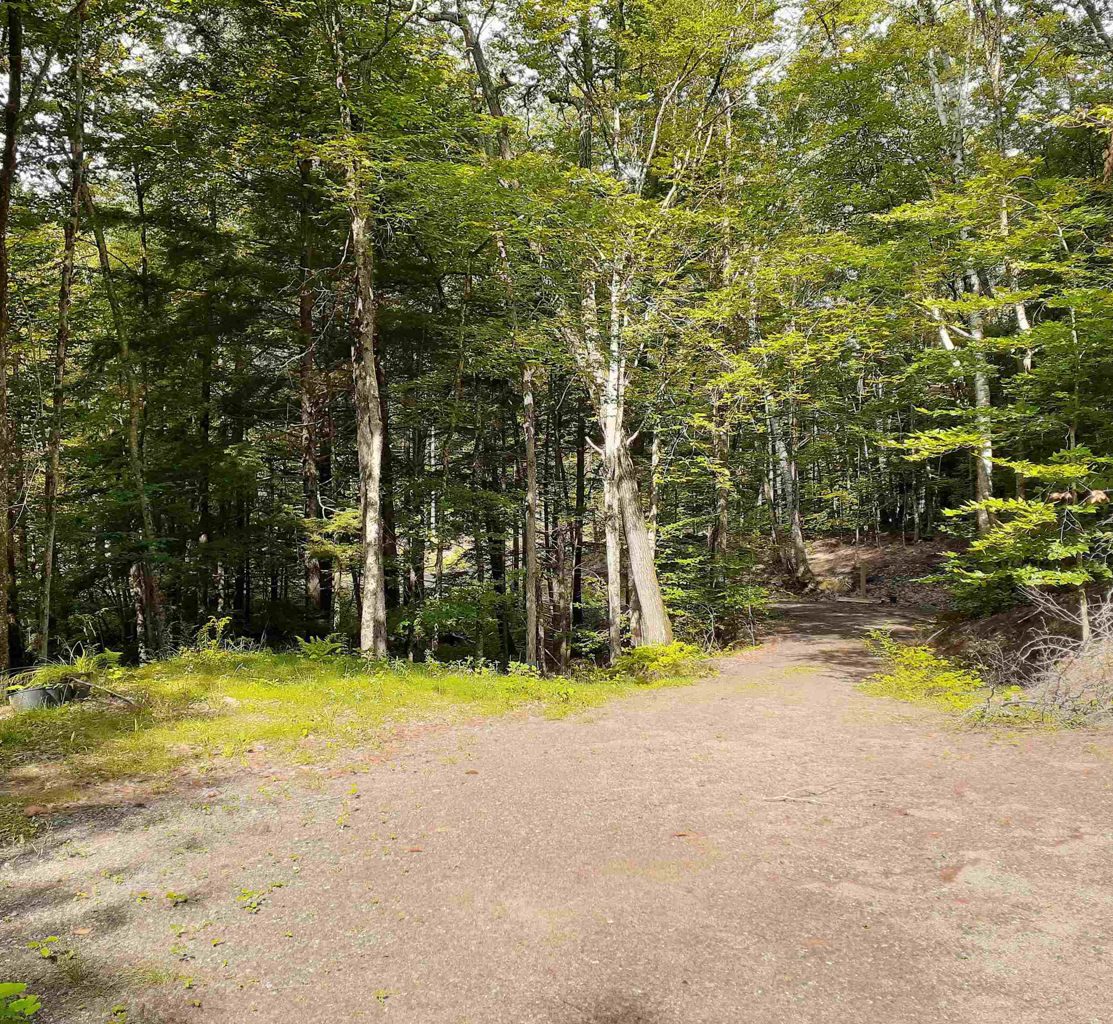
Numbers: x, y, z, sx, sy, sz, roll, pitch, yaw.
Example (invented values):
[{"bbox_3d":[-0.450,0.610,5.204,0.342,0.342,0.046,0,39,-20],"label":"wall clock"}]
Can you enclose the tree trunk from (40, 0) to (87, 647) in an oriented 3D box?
[{"bbox_3d":[-5.319,-1.918,11.500,0.219,7.083,0.210,3,0,0],"label":"tree trunk"}]

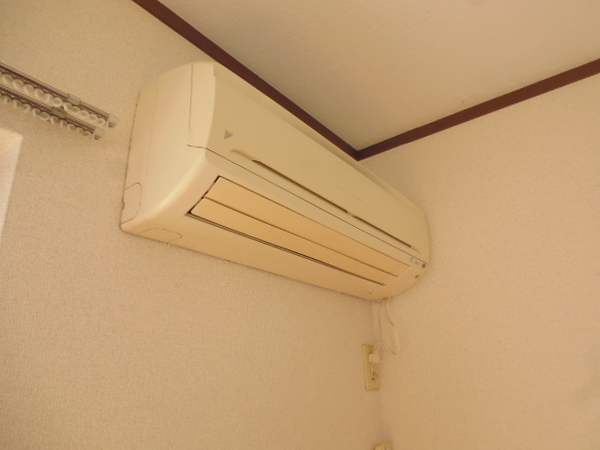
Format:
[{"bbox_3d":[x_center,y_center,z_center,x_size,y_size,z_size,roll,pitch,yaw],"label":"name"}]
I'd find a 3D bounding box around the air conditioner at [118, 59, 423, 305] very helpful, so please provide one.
[{"bbox_3d":[0.043,-0.037,0.949,0.203,0.279,0.812,-17,-26,34],"label":"air conditioner"}]

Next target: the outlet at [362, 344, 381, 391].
[{"bbox_3d":[0.202,0.398,1.161,0.011,0.117,0.070,-17,-26,34],"label":"outlet"}]

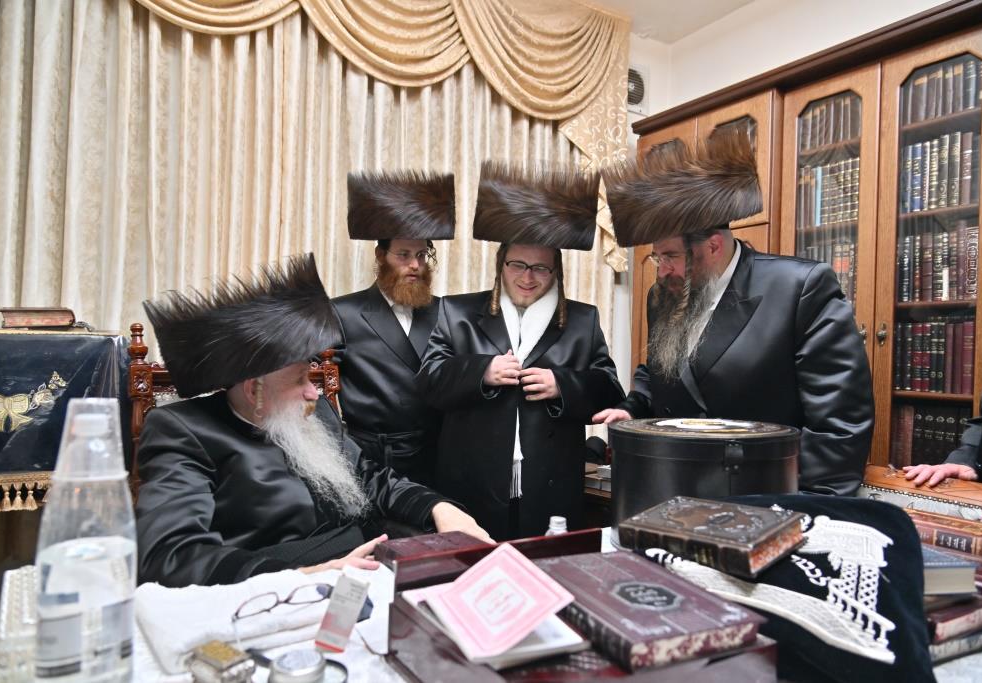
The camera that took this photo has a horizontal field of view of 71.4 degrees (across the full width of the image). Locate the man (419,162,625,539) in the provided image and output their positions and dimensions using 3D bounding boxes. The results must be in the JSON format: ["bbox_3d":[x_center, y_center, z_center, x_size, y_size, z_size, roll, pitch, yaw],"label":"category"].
[{"bbox_3d":[0.079,0.381,2.043,0.600,1.810,0.420,2,-1,5],"label":"man"}]

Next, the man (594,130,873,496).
[{"bbox_3d":[0.608,0.397,1.713,0.600,1.800,0.600,3,-2,-41],"label":"man"}]

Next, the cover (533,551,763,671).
[{"bbox_3d":[0.153,0.291,0.770,0.165,0.034,0.247,2,-1,-23],"label":"cover"}]

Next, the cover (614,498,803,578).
[{"bbox_3d":[0.365,0.316,1.131,0.175,0.045,0.240,-9,3,-40],"label":"cover"}]

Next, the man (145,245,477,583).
[{"bbox_3d":[-0.388,0.542,1.419,0.780,1.430,0.680,1,-2,41],"label":"man"}]

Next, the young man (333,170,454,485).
[{"bbox_3d":[-0.330,0.348,2.323,0.540,1.860,0.380,2,-1,-14],"label":"young man"}]

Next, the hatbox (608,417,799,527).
[{"bbox_3d":[0.466,0.323,1.514,0.420,0.270,0.420,2,-1,0],"label":"hatbox"}]

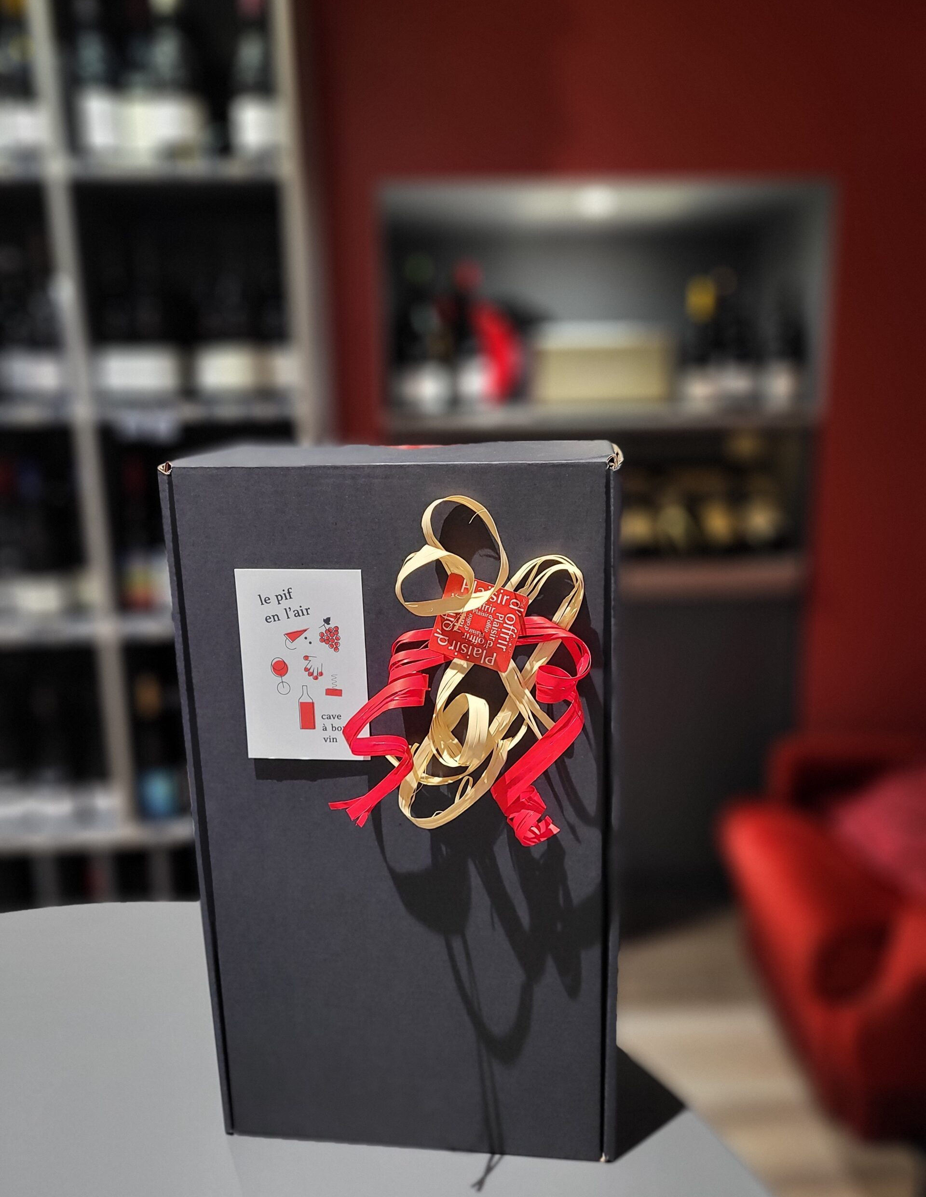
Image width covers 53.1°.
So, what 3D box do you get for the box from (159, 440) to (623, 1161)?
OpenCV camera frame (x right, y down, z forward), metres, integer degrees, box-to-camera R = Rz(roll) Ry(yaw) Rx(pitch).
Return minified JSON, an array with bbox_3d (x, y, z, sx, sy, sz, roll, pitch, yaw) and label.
[{"bbox_3d":[-0.022,0.097,0.473,0.195,0.337,0.105,0,13,7],"label":"box"}]

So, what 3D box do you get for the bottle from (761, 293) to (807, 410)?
[{"bbox_3d":[0.825,-0.644,2.390,0.076,0.280,0.076,-2,13,-3],"label":"bottle"}]

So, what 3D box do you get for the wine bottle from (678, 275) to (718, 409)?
[{"bbox_3d":[0.591,-0.639,2.326,0.076,0.295,0.076,-2,13,-3],"label":"wine bottle"}]

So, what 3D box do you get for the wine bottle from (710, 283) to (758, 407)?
[{"bbox_3d":[0.697,-0.650,2.381,0.080,0.290,0.080,-2,13,-3],"label":"wine bottle"}]

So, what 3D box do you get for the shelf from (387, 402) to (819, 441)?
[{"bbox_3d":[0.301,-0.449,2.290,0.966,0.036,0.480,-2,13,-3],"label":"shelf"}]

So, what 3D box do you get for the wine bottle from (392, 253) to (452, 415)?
[{"bbox_3d":[-0.091,-0.578,2.071,0.086,0.315,0.086,-2,13,-3],"label":"wine bottle"}]

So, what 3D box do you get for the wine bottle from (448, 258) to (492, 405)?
[{"bbox_3d":[0.015,-0.583,2.097,0.080,0.300,0.080,-2,13,-3],"label":"wine bottle"}]

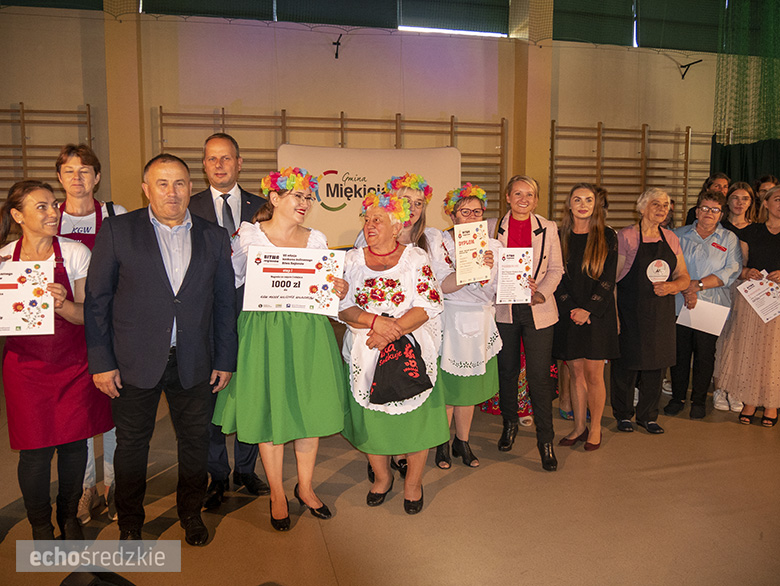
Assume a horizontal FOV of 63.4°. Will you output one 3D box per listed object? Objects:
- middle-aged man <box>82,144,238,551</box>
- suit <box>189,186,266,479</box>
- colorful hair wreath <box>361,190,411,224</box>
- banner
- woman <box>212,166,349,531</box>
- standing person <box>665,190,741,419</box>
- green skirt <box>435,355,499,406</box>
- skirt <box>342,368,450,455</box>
[{"bbox_3d":[-1.033,0.252,2.841,0.650,1.717,0.360,-3,8,-24],"label":"middle-aged man"},{"bbox_3d":[-0.844,0.215,3.259,0.540,1.510,0.330,-2,7,-16],"label":"suit"},{"bbox_3d":[-0.022,-0.412,3.036,0.235,0.100,0.230,18,7,-2],"label":"colorful hair wreath"},{"bbox_3d":[-0.265,-0.721,8.174,2.360,2.330,0.450,-2,7,-12],"label":"banner"},{"bbox_3d":[-0.523,0.247,3.043,0.600,1.677,0.500,-2,7,-15],"label":"woman"},{"bbox_3d":[2.306,0.069,4.659,0.530,1.631,0.360,3,8,22],"label":"standing person"},{"bbox_3d":[0.430,0.345,3.692,0.430,0.540,0.380,-1,7,-5],"label":"green skirt"},{"bbox_3d":[0.033,0.463,3.206,0.500,0.570,0.420,1,7,10],"label":"skirt"}]

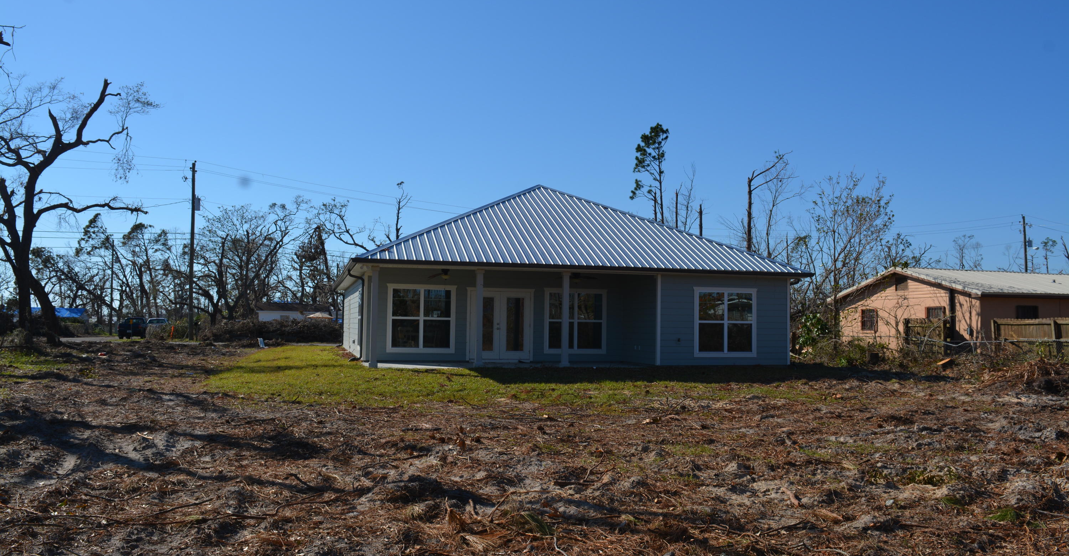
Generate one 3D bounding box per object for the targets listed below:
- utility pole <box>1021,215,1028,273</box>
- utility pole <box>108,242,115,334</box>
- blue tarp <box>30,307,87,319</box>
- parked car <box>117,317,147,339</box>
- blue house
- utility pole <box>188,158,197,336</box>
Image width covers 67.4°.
[{"bbox_3d":[49.932,0.181,81.502,0.320,13.184,0.320,2,-3,-15],"label":"utility pole"},{"bbox_3d":[-39.612,0.863,75.227,0.270,8.979,0.270,1,-3,-15],"label":"utility pole"},{"bbox_3d":[-64.075,4.728,108.000,7.000,1.400,3.300,2,-3,-15],"label":"blue tarp"},{"bbox_3d":[-31.370,3.867,63.184,1.830,1.760,5.300,2,-3,-18],"label":"parked car"},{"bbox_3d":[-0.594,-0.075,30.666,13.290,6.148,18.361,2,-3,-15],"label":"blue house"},{"bbox_3d":[-25.157,-1.995,59.037,0.330,13.184,0.330,0,-3,-15],"label":"utility pole"}]

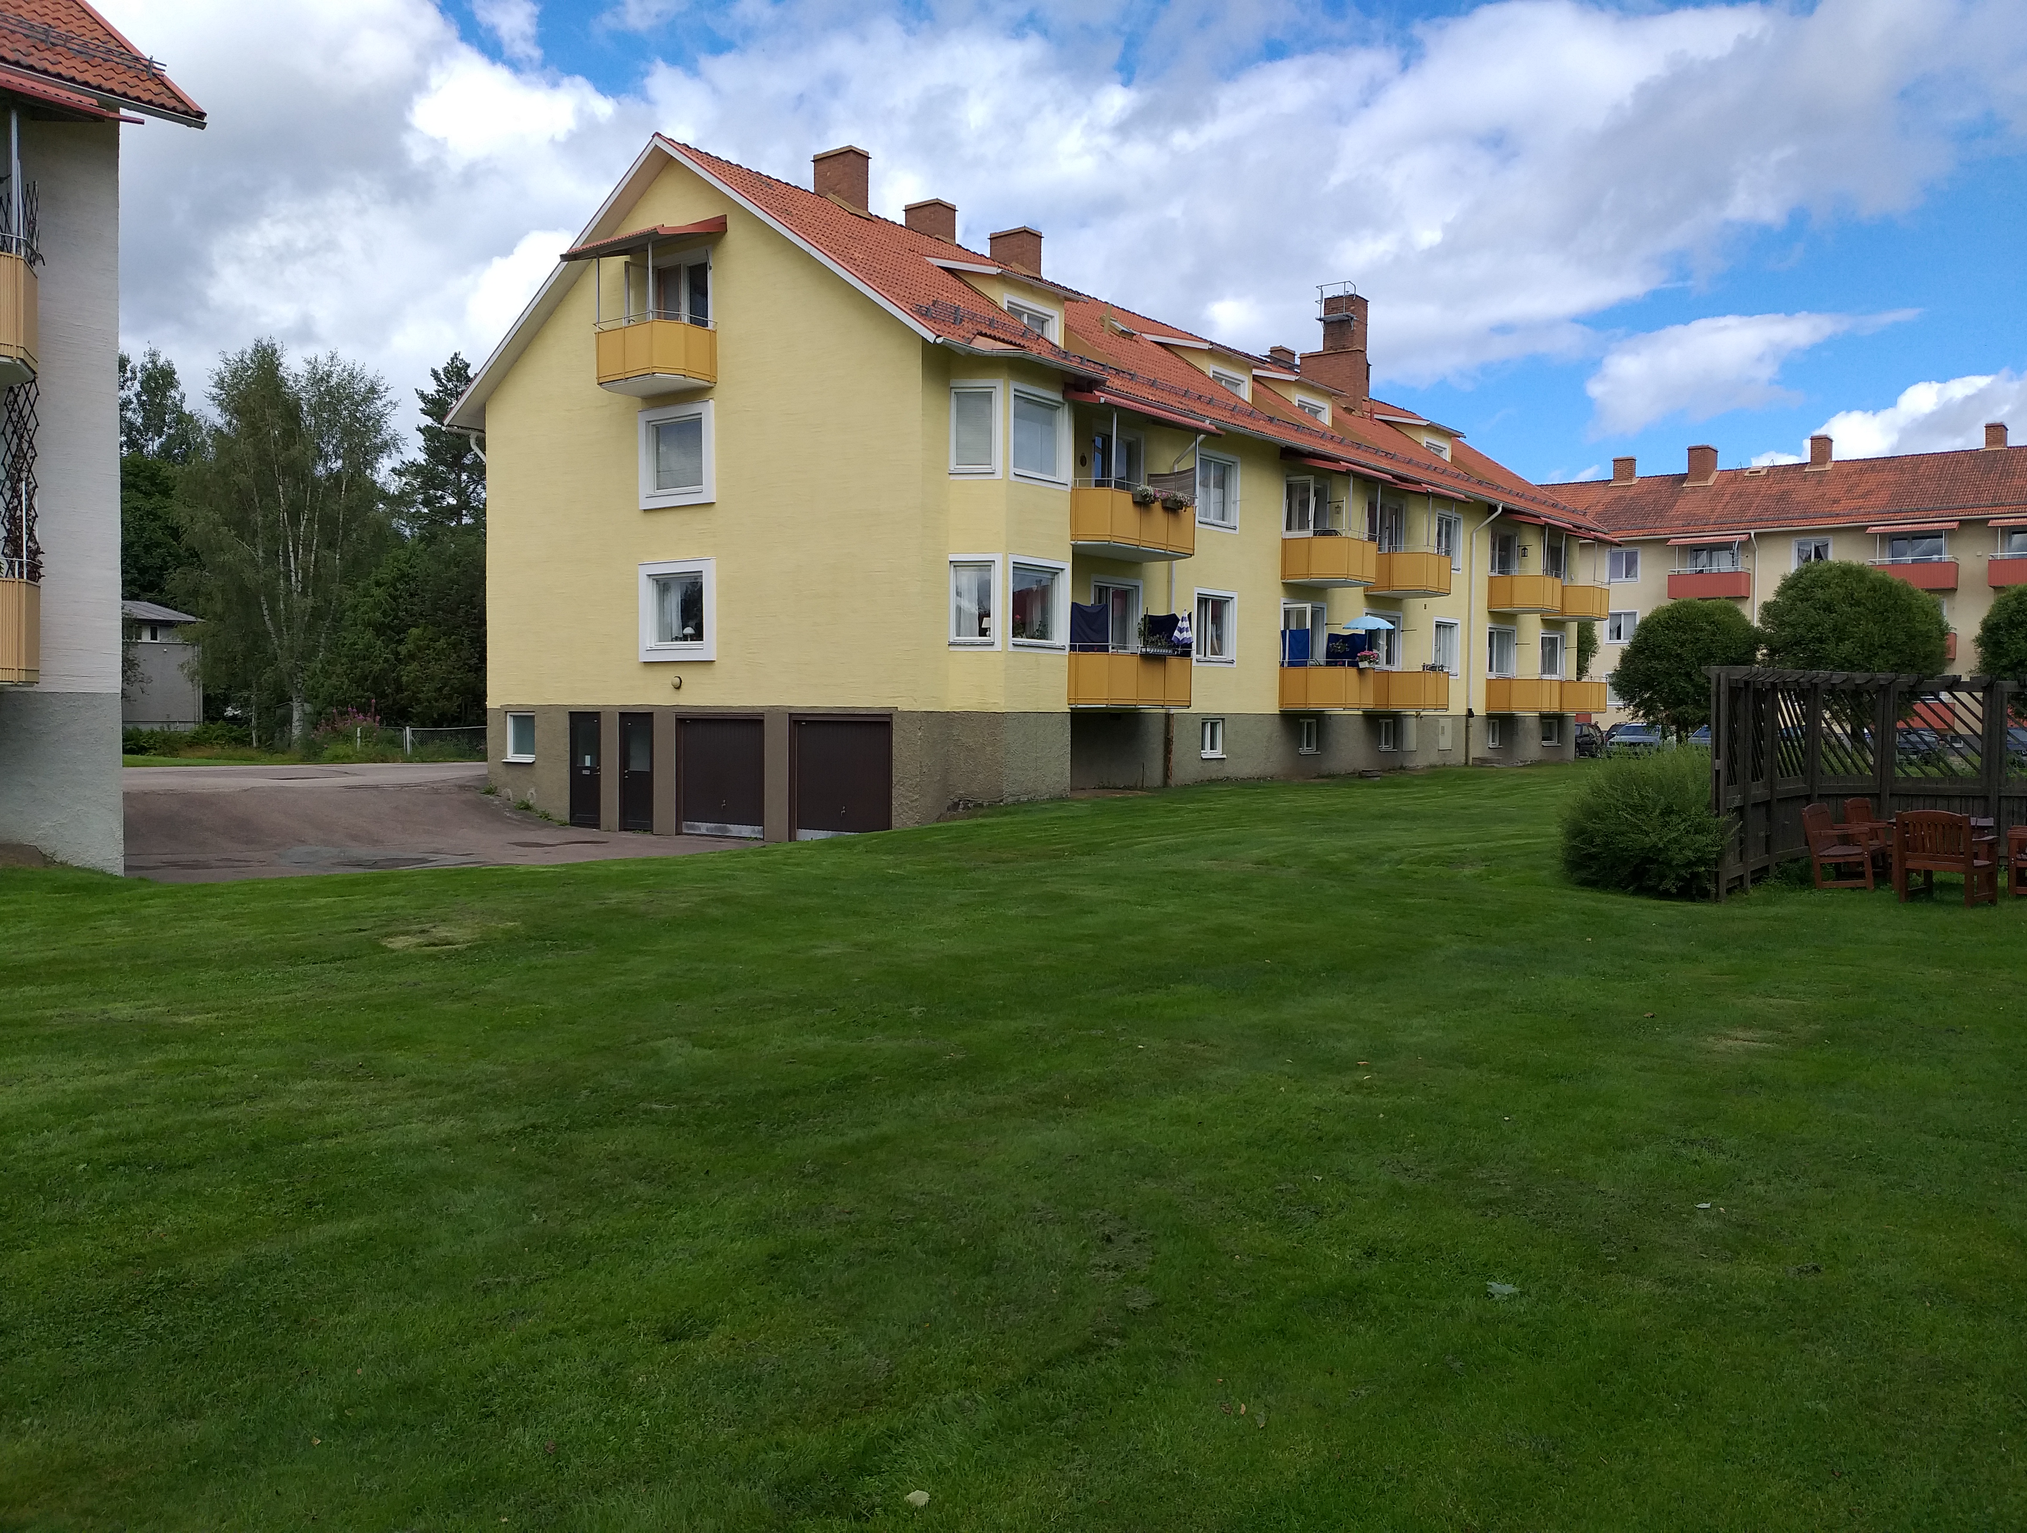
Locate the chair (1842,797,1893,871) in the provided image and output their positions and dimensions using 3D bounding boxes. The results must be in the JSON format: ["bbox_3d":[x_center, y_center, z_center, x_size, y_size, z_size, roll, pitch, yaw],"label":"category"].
[{"bbox_3d":[9.323,0.763,16.392,0.650,0.870,0.630,-1,3,-42],"label":"chair"}]

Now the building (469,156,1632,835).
[{"bbox_3d":[3.234,-5.678,38.127,13.900,13.150,30.100,2,2,39],"label":"building"}]

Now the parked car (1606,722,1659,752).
[{"bbox_3d":[21.904,-0.804,54.000,1.770,1.460,4.300,1,2,27],"label":"parked car"}]

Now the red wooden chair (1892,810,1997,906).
[{"bbox_3d":[8.638,0.833,14.203,0.630,0.870,0.650,-1,2,-35],"label":"red wooden chair"}]

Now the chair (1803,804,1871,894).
[{"bbox_3d":[8.421,0.790,15.471,0.650,0.870,0.630,-2,3,-44],"label":"chair"}]

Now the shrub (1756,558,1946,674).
[{"bbox_3d":[23.722,-2.817,43.427,4.700,5.960,4.700,1,2,29],"label":"shrub"}]

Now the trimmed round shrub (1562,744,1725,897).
[{"bbox_3d":[6.163,0.521,14.975,1.500,1.420,1.500,1,2,22],"label":"trimmed round shrub"}]

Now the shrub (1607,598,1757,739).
[{"bbox_3d":[20.471,-2.523,46.939,4.200,5.110,4.200,1,2,24],"label":"shrub"}]

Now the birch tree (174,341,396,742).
[{"bbox_3d":[-29.336,-8.828,61.745,8.200,16.190,8.200,-1,2,-25],"label":"birch tree"}]

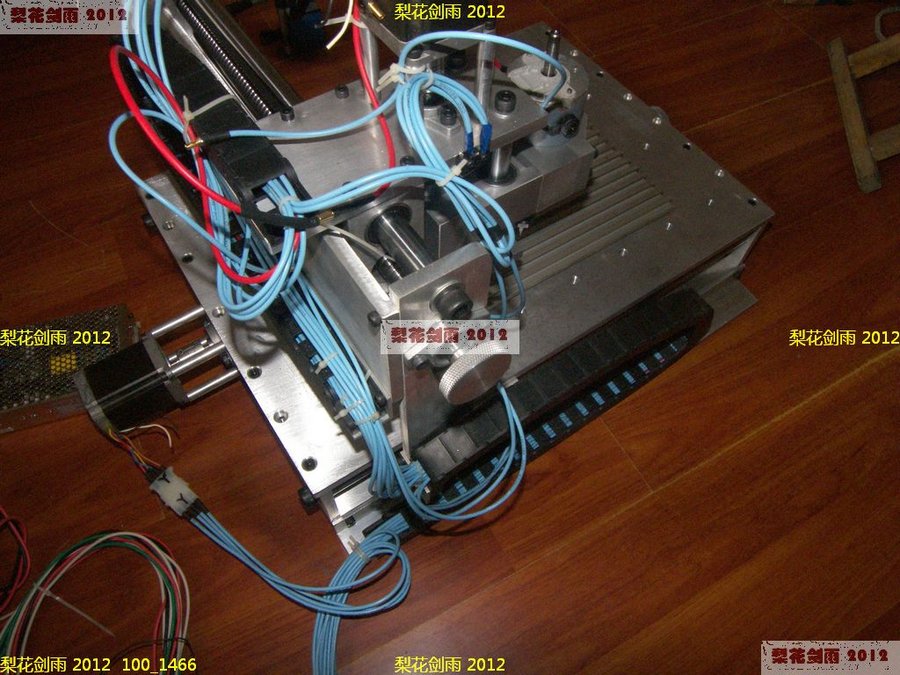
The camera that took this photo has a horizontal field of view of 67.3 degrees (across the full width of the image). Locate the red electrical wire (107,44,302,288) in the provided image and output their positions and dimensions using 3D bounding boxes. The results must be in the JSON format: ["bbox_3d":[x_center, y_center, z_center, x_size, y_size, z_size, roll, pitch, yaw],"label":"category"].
[{"bbox_3d":[-0.135,-0.101,0.368,0.062,0.115,0.128,-29,63,-18],"label":"red electrical wire"}]

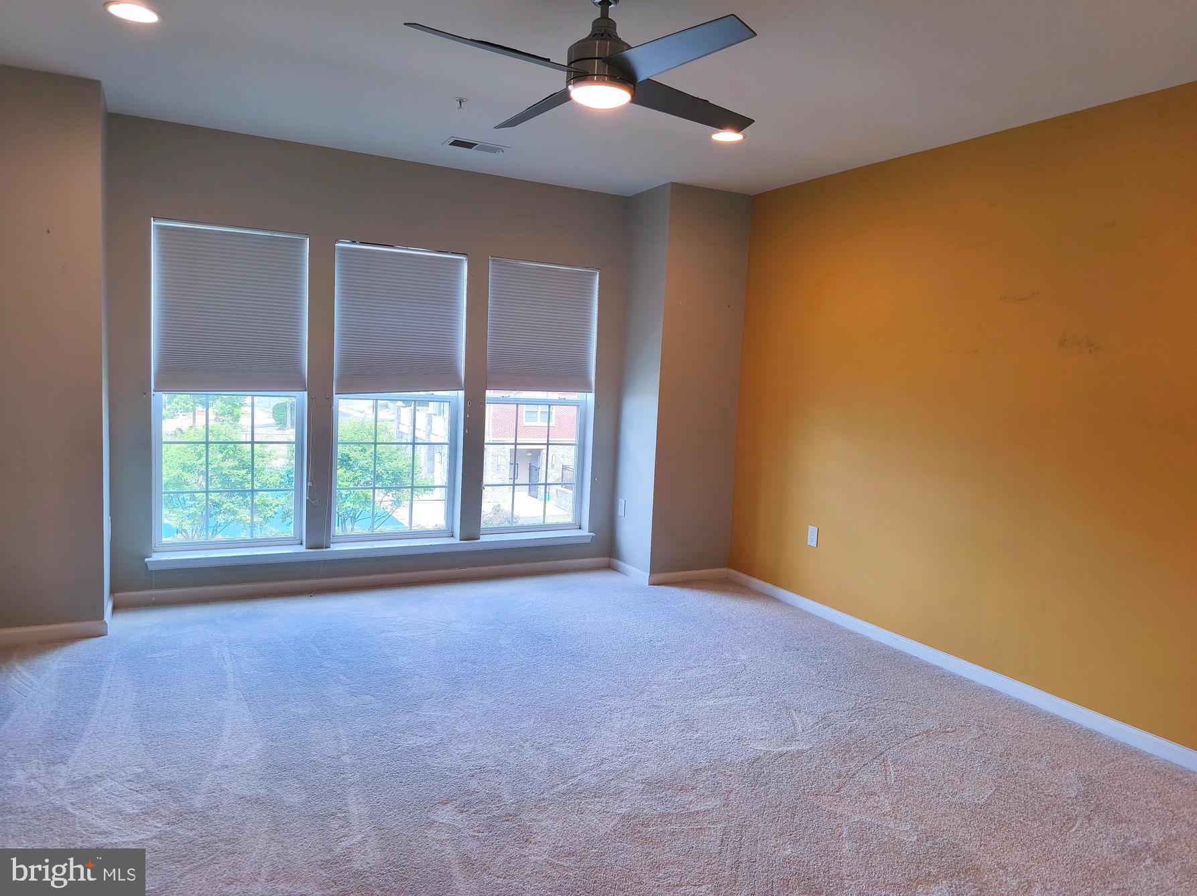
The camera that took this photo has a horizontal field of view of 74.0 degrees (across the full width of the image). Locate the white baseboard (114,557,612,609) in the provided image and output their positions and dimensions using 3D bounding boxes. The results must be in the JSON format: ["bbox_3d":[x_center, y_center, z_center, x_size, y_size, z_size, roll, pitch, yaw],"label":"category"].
[{"bbox_3d":[-1.295,0.847,5.135,3.136,0.085,0.020,0,6,-28],"label":"white baseboard"}]

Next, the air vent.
[{"bbox_3d":[-0.688,-1.694,4.490,0.342,0.020,0.185,0,6,-28],"label":"air vent"}]

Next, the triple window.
[{"bbox_3d":[-1.266,-0.331,5.061,2.746,1.848,0.100,0,6,-28],"label":"triple window"}]

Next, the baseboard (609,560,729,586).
[{"bbox_3d":[0.509,0.869,5.778,0.684,0.085,0.572,0,6,-28],"label":"baseboard"}]

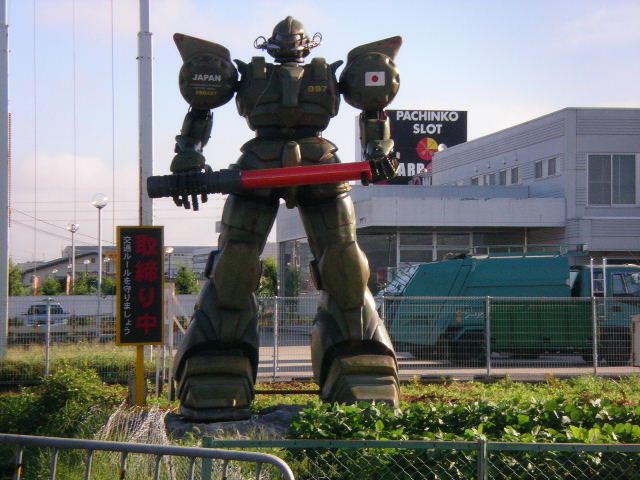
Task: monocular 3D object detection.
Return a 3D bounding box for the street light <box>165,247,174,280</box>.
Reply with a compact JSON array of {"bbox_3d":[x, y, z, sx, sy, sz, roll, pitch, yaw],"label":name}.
[{"bbox_3d":[-11.820,3.000,138.000,0.520,4.900,0.520,0,-2,0],"label":"street light"}]

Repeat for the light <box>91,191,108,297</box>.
[{"bbox_3d":[-7.520,0.860,60.050,0.520,4.950,0.520,0,-2,0],"label":"light"}]

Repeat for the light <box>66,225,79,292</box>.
[{"bbox_3d":[-11.950,1.650,85.100,0.520,4.900,0.520,0,-2,0],"label":"light"}]

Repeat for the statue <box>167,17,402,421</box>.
[{"bbox_3d":[-0.460,-0.300,22.700,3.050,5.170,1.600,0,-2,-3],"label":"statue"}]

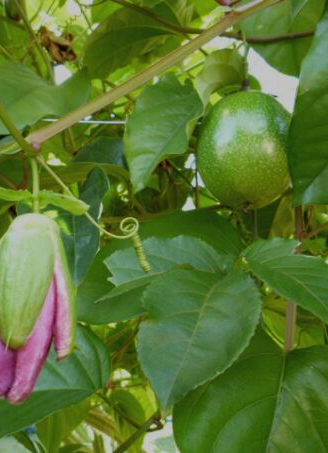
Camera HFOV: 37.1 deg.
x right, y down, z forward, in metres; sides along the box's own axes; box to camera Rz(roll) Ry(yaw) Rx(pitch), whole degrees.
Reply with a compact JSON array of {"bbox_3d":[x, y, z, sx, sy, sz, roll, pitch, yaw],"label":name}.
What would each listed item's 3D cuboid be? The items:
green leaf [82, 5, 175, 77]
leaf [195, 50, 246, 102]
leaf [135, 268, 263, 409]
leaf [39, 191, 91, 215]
[{"bbox_3d":[-0.028,-0.161,0.430,0.088,0.058,0.038,7,15,-2],"label":"green leaf"},{"bbox_3d":[0.043,-0.114,0.370,0.036,0.042,0.027,14,-6,7],"label":"leaf"},{"bbox_3d":[0.024,0.077,0.335,0.072,0.098,0.025,20,-18,12],"label":"leaf"},{"bbox_3d":[-0.058,-0.014,0.285,0.029,0.009,0.014,16,9,0],"label":"leaf"}]

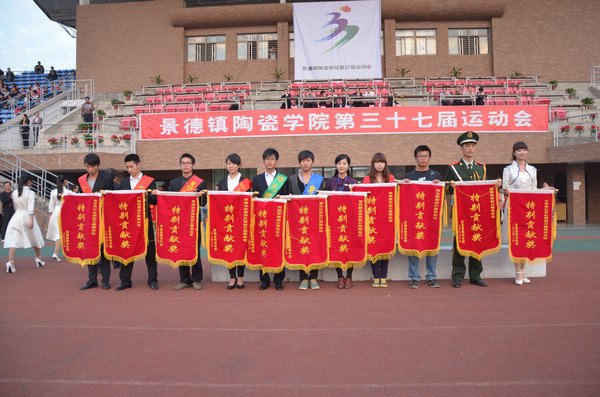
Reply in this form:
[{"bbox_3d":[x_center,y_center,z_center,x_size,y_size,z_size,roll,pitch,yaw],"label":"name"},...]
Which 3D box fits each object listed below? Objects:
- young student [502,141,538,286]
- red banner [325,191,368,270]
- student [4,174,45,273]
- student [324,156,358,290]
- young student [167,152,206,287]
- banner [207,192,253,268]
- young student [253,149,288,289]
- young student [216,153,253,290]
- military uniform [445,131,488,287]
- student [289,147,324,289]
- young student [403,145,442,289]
[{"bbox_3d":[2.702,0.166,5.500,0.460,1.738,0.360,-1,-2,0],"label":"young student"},{"bbox_3d":[0.522,0.370,5.150,0.528,0.912,0.060,-1,-2,0],"label":"red banner"},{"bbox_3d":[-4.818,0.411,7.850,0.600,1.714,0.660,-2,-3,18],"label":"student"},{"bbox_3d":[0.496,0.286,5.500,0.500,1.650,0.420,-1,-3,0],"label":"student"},{"bbox_3d":[-1.421,0.281,5.670,0.520,1.692,0.360,-1,-2,0],"label":"young student"},{"bbox_3d":[-0.815,0.369,5.300,0.555,0.915,0.060,-1,-2,0],"label":"banner"},{"bbox_3d":[-0.365,0.245,5.560,0.500,1.728,0.360,-1,-2,0],"label":"young student"},{"bbox_3d":[-0.805,0.281,5.520,0.520,1.669,0.420,-1,-3,0],"label":"young student"},{"bbox_3d":[2.037,0.116,5.460,0.520,1.874,0.360,-1,-2,0],"label":"military uniform"},{"bbox_3d":[0.081,0.253,5.570,0.500,1.699,0.360,-1,-2,0],"label":"student"},{"bbox_3d":[1.495,0.225,5.480,0.540,1.755,0.420,-1,-3,0],"label":"young student"}]

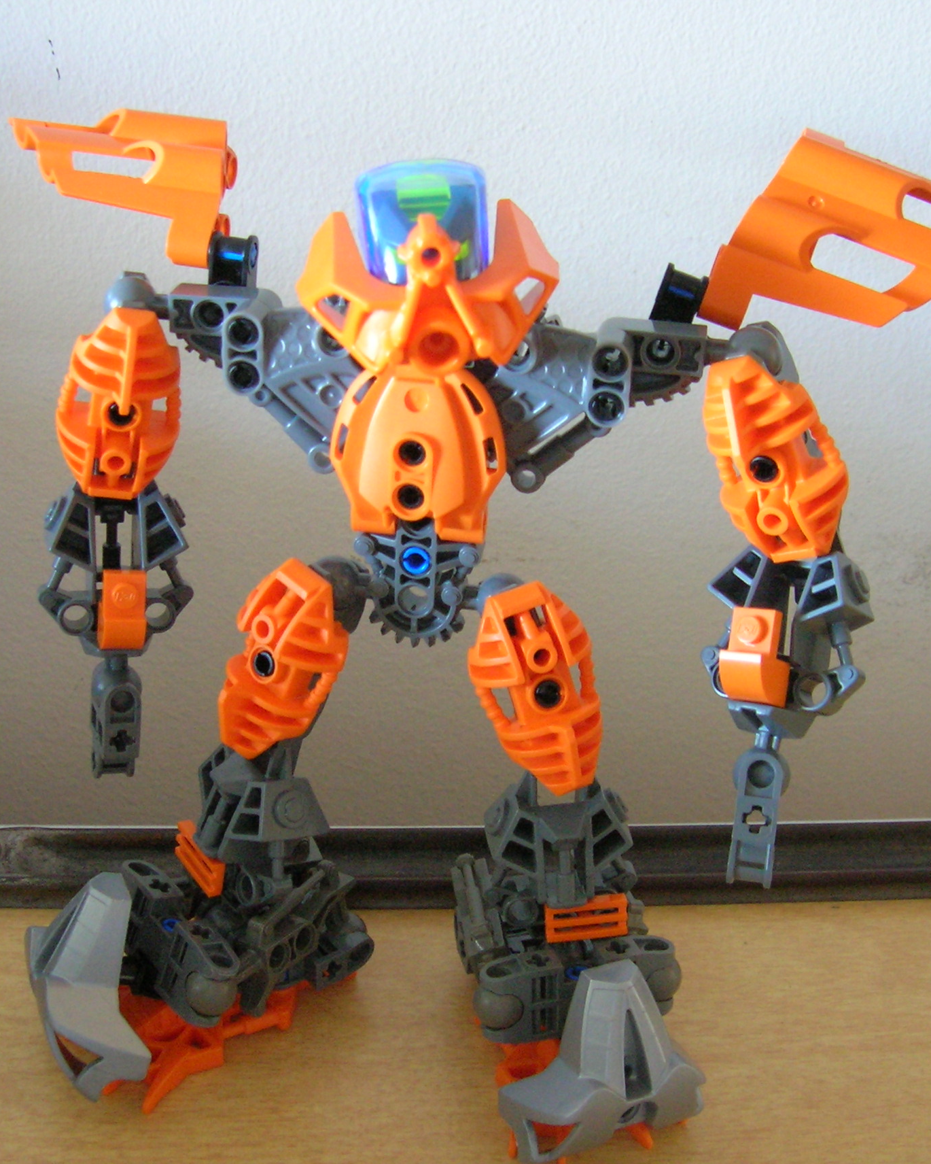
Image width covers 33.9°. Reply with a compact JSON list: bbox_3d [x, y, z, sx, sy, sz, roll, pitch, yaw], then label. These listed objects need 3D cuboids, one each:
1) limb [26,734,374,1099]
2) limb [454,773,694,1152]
[{"bbox_3d":[-0.052,0.063,0.301,0.062,0.052,0.043,-21,35,-33],"label":"limb"},{"bbox_3d":[0.021,0.070,0.299,0.043,0.049,0.058,-6,30,-11],"label":"limb"}]

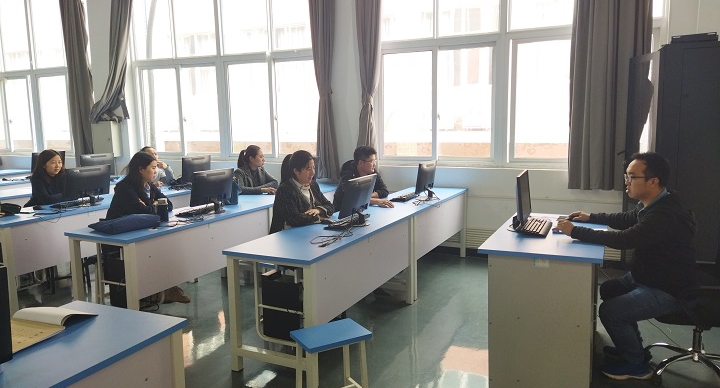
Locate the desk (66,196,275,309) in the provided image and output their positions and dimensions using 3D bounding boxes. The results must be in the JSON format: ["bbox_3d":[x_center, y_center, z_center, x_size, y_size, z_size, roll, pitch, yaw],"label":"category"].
[{"bbox_3d":[-1.415,0.553,4.547,0.607,0.750,1.646,3,9,25],"label":"desk"}]

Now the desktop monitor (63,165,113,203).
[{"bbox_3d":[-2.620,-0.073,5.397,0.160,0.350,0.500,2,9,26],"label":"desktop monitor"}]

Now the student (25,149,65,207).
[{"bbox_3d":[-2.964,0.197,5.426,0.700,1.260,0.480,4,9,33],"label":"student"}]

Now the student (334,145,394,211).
[{"bbox_3d":[0.012,0.190,5.141,0.720,1.270,0.500,4,9,31],"label":"student"}]

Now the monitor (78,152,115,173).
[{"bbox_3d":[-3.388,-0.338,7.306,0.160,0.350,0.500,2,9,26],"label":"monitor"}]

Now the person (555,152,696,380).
[{"bbox_3d":[1.545,0.374,3.292,0.740,1.260,0.580,2,9,26],"label":"person"}]

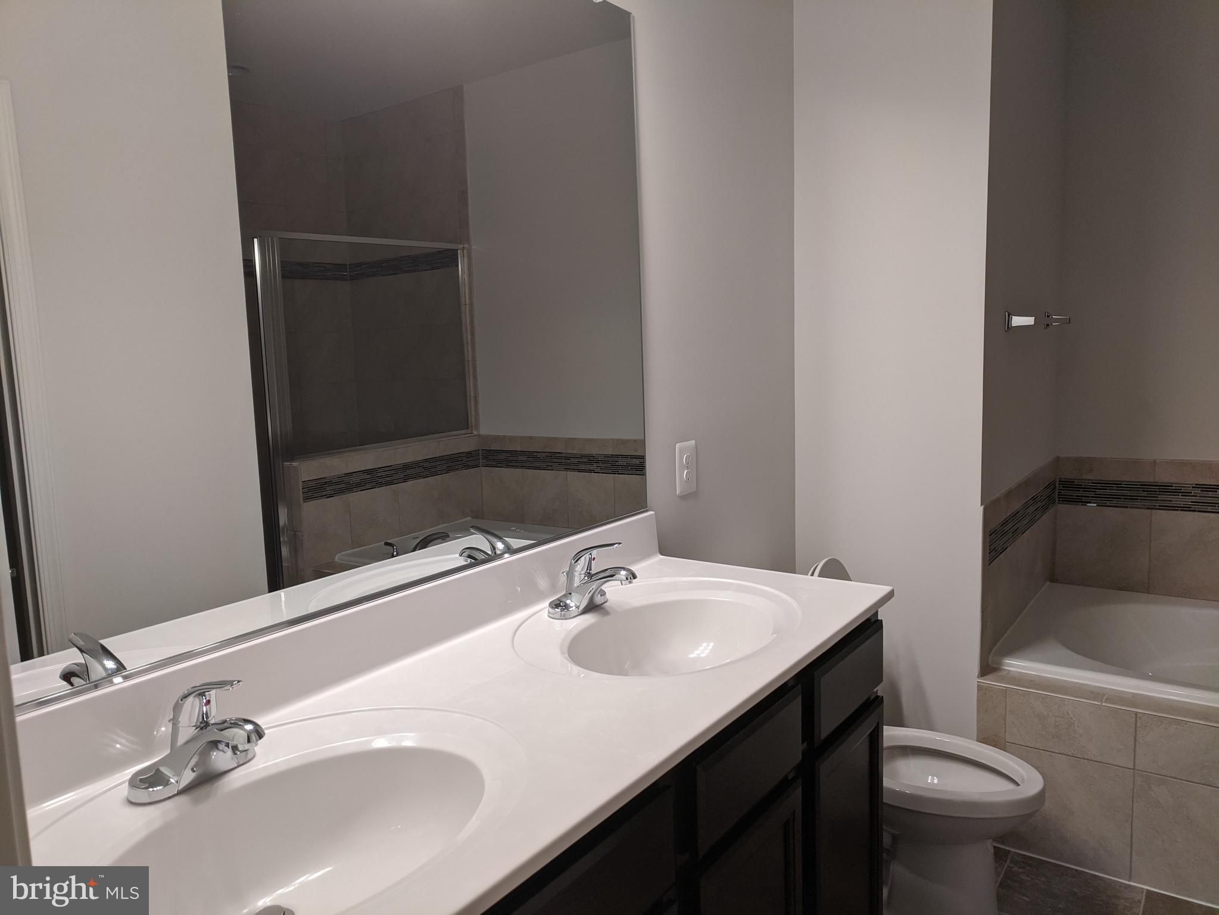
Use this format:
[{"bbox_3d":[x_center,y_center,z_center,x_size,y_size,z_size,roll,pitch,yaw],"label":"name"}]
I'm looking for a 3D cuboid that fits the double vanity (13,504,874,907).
[{"bbox_3d":[-0.112,0.738,1.354,0.560,1.022,1.549,3,9,35],"label":"double vanity"}]

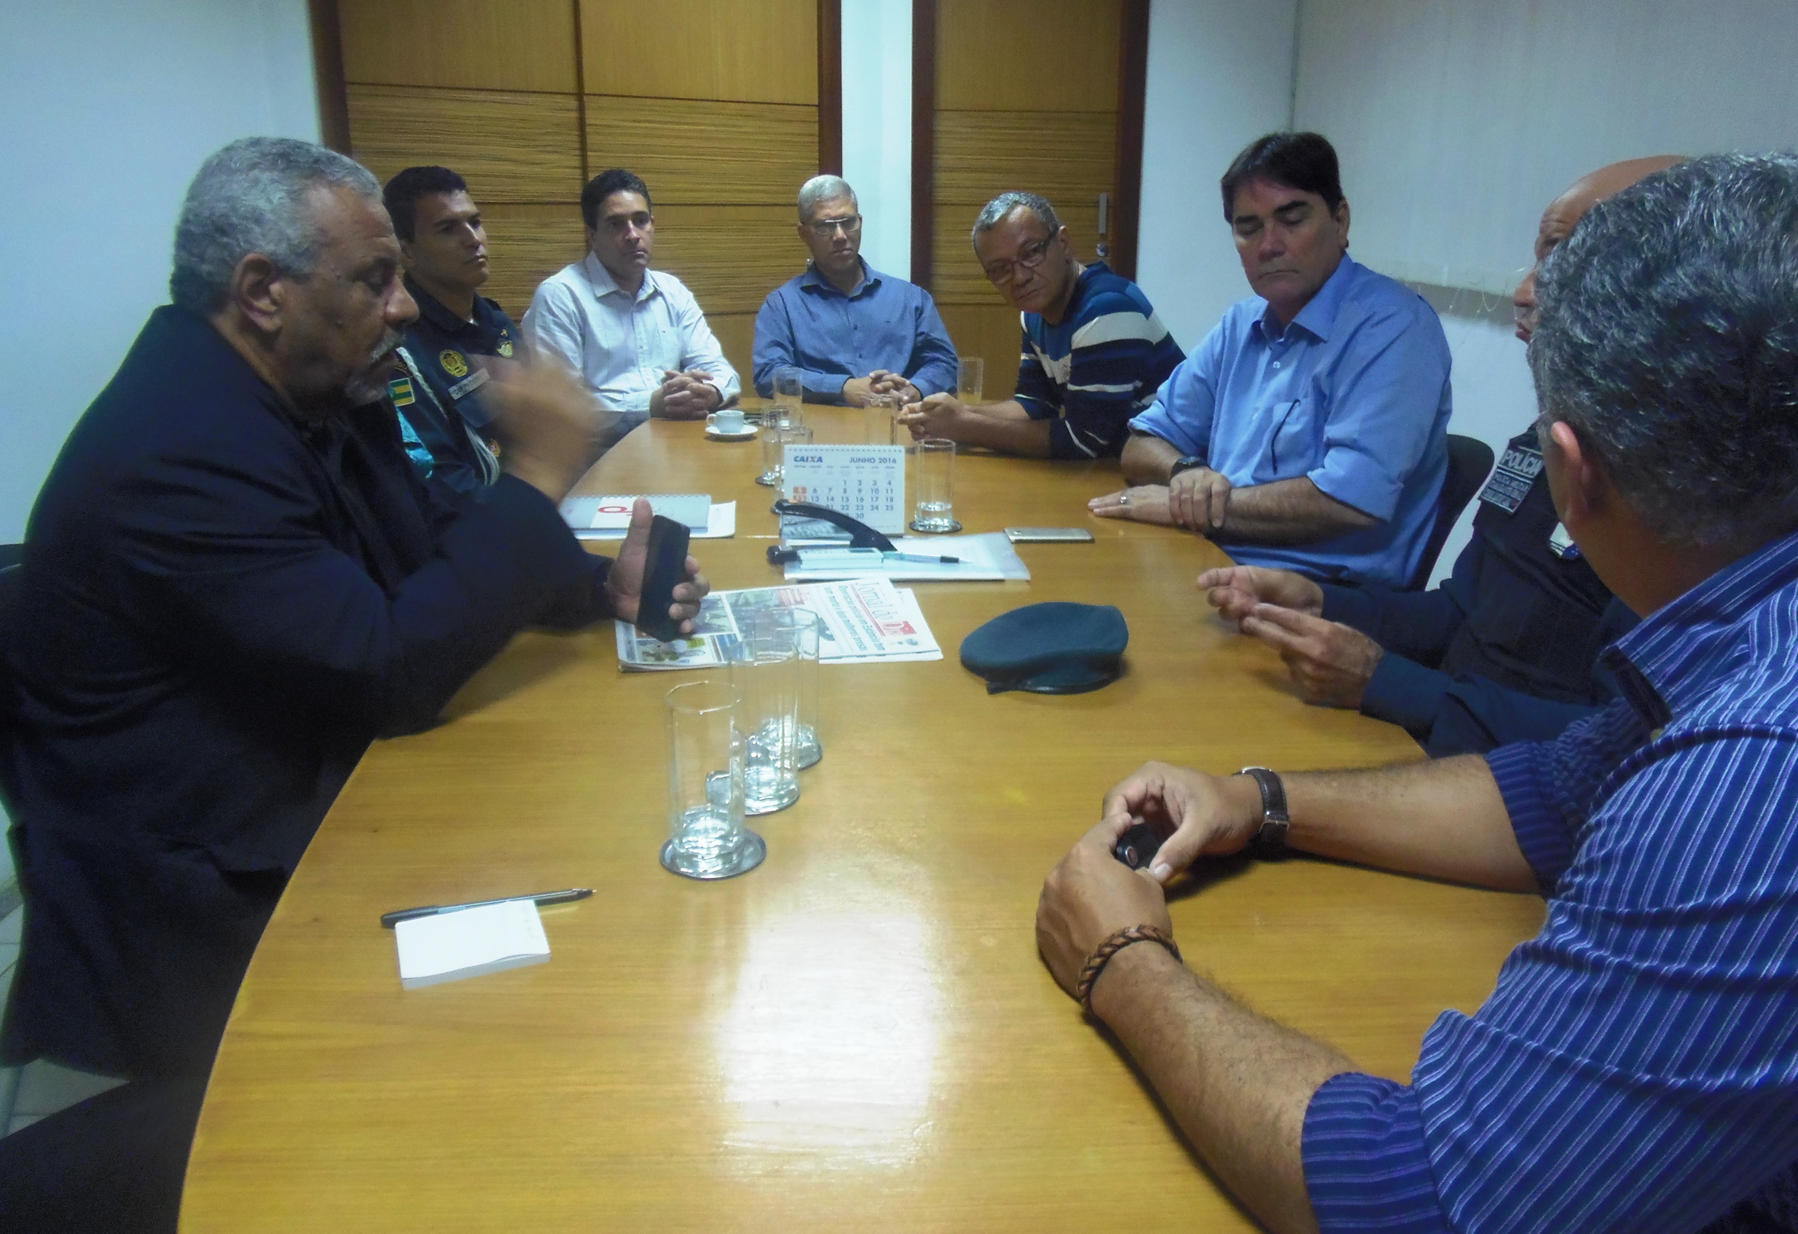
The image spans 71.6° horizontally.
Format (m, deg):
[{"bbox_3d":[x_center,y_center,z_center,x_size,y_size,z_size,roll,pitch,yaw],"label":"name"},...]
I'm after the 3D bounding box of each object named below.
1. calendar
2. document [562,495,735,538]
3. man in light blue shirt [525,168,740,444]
[{"bbox_3d":[-0.086,-0.204,1.966,0.191,0.137,0.080,1,18,3],"label":"calendar"},{"bbox_3d":[-0.416,-0.166,2.041,0.295,0.016,0.251,-2,18,-5],"label":"document"},{"bbox_3d":[-0.637,-0.404,3.116,0.560,1.320,0.750,-10,21,-27],"label":"man in light blue shirt"}]

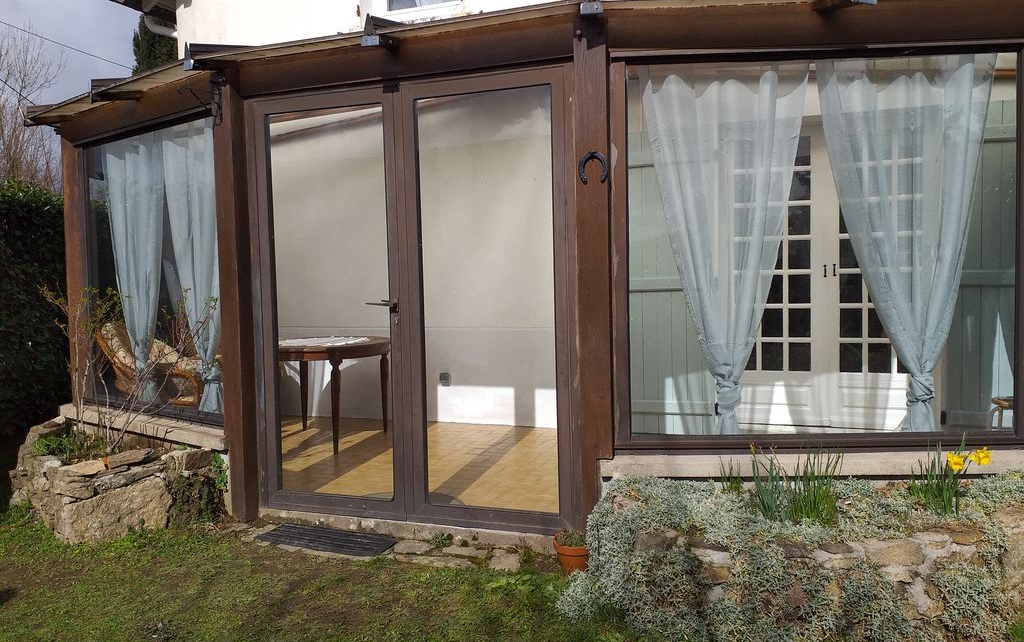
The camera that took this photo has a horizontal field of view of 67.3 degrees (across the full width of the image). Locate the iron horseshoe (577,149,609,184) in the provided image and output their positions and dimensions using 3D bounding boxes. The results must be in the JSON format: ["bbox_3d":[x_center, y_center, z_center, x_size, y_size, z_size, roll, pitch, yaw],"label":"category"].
[{"bbox_3d":[0.353,-0.658,3.314,0.131,0.146,0.020,-1,3,8],"label":"iron horseshoe"}]

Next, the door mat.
[{"bbox_3d":[-0.909,1.071,3.753,0.690,0.015,0.230,0,3,25],"label":"door mat"}]

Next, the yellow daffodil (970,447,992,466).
[{"bbox_3d":[1.890,0.545,3.096,0.080,0.072,0.055,-2,8,-23],"label":"yellow daffodil"}]

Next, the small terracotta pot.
[{"bbox_3d":[0.266,1.039,3.376,0.178,0.160,0.178,-1,3,0],"label":"small terracotta pot"}]

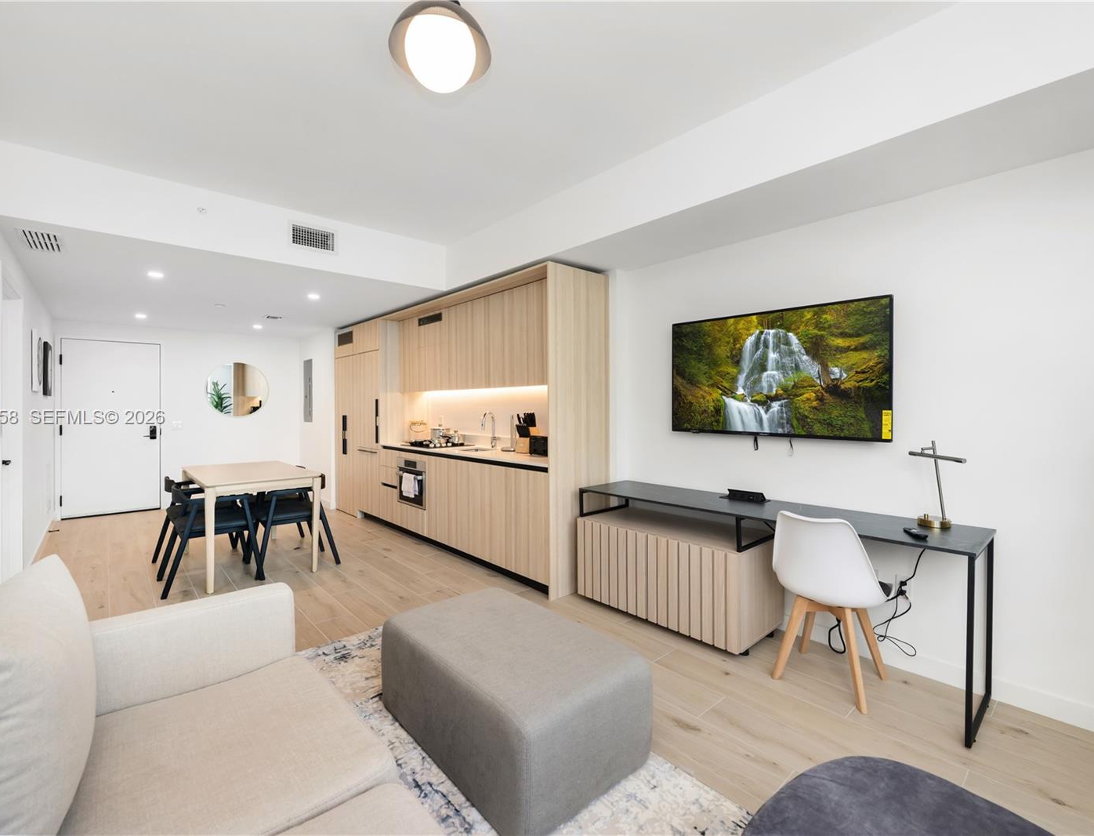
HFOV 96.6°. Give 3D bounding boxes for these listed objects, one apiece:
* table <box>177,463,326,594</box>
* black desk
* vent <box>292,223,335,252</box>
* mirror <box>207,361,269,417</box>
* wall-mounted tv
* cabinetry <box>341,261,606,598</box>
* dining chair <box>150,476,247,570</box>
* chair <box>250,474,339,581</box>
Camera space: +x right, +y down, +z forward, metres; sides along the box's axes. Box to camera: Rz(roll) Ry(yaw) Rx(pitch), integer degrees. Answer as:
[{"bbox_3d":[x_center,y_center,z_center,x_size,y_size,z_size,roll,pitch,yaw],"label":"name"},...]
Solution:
[{"bbox_3d":[-2.534,0.840,4.189,0.791,0.739,1.394,-1,2,-43],"label":"table"},{"bbox_3d":[1.115,0.866,2.753,0.544,0.741,2.037,-1,2,-43],"label":"black desk"},{"bbox_3d":[-1.690,-1.296,3.523,0.311,0.204,0.030,-1,2,-41],"label":"vent"},{"bbox_3d":[-4.278,-0.392,6.737,0.733,0.733,0.030,-1,2,-41],"label":"mirror"},{"bbox_3d":[1.285,-0.259,2.883,0.060,0.720,1.240,-1,2,-43],"label":"wall-mounted tv"},{"bbox_3d":[-1.096,0.053,4.918,0.623,2.274,3.935,-1,2,-43],"label":"cabinetry"},{"bbox_3d":[-2.907,0.843,4.088,0.603,0.739,0.524,-1,2,-43],"label":"dining chair"},{"bbox_3d":[-2.129,0.847,4.038,0.613,0.732,0.524,-1,2,-43],"label":"chair"}]

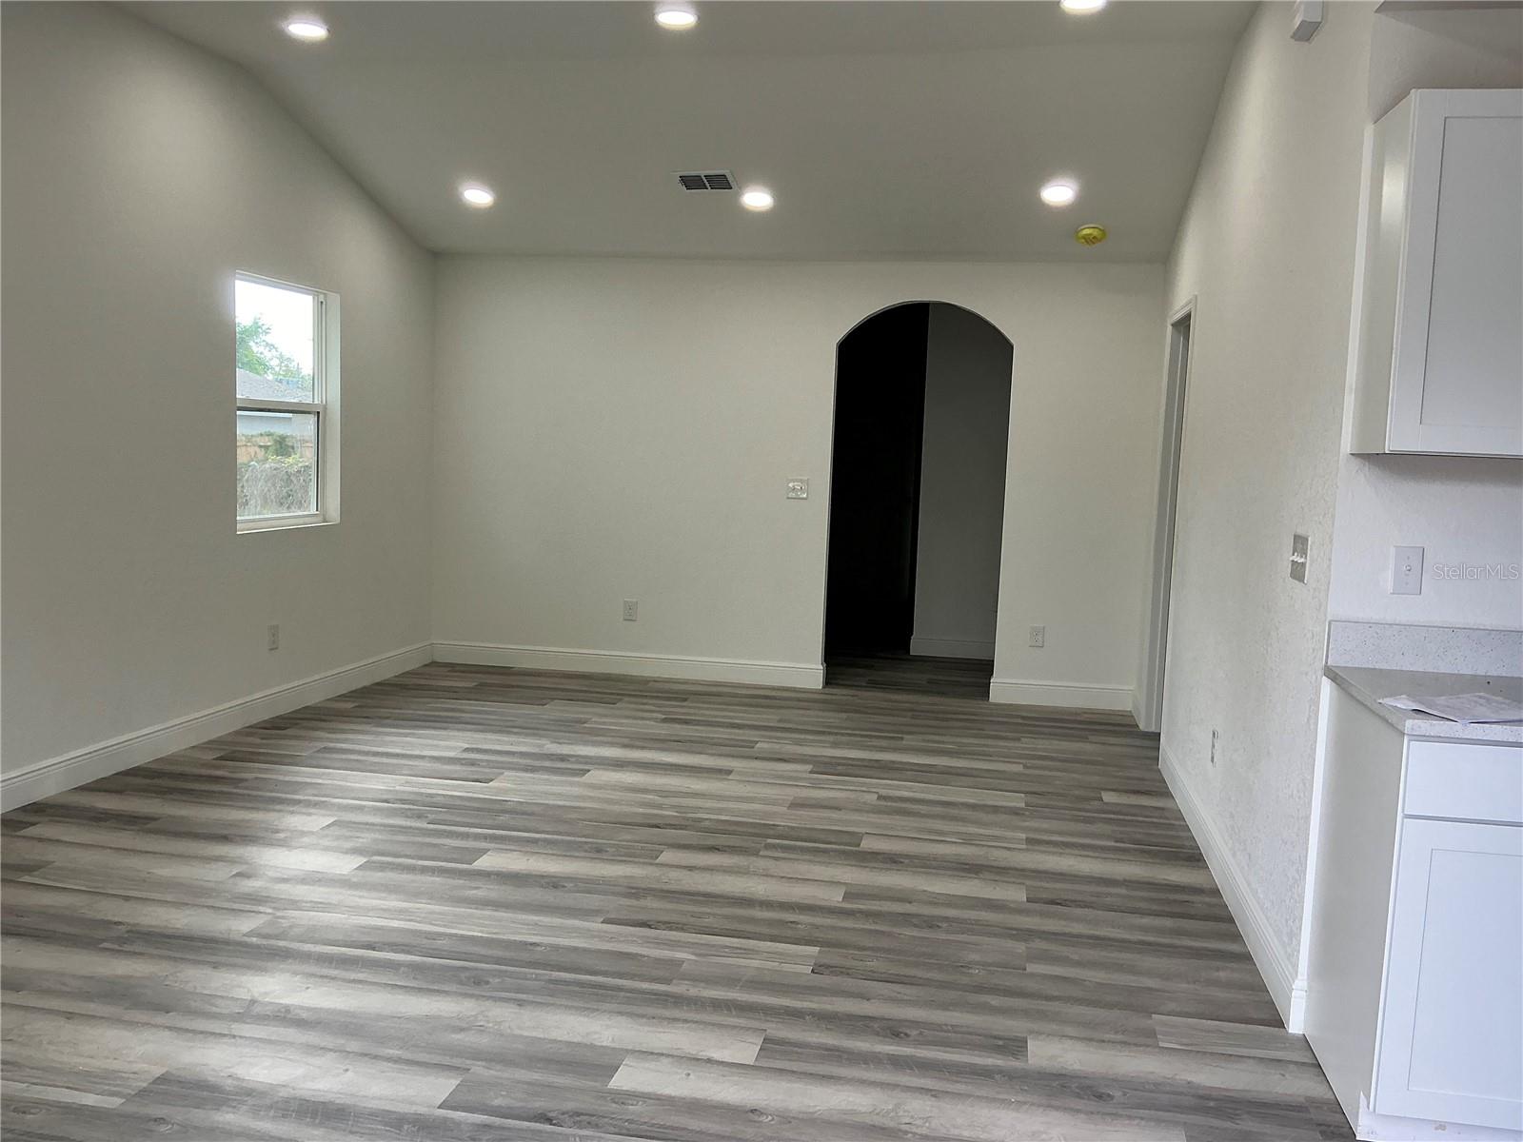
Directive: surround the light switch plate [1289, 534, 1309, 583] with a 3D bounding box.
[{"bbox_3d":[1.387,-0.033,3.185,0.014,0.117,0.166,3,6,11],"label":"light switch plate"}]

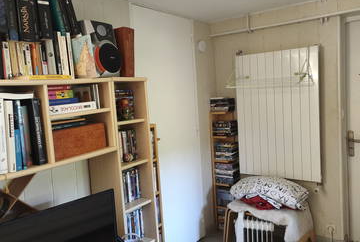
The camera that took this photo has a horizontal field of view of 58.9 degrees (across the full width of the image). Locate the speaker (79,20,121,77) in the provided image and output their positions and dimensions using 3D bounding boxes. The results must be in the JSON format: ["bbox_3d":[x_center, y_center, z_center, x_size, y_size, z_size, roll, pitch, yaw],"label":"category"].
[{"bbox_3d":[-0.518,-0.407,1.894,0.190,0.325,0.200,-1,6,28],"label":"speaker"}]

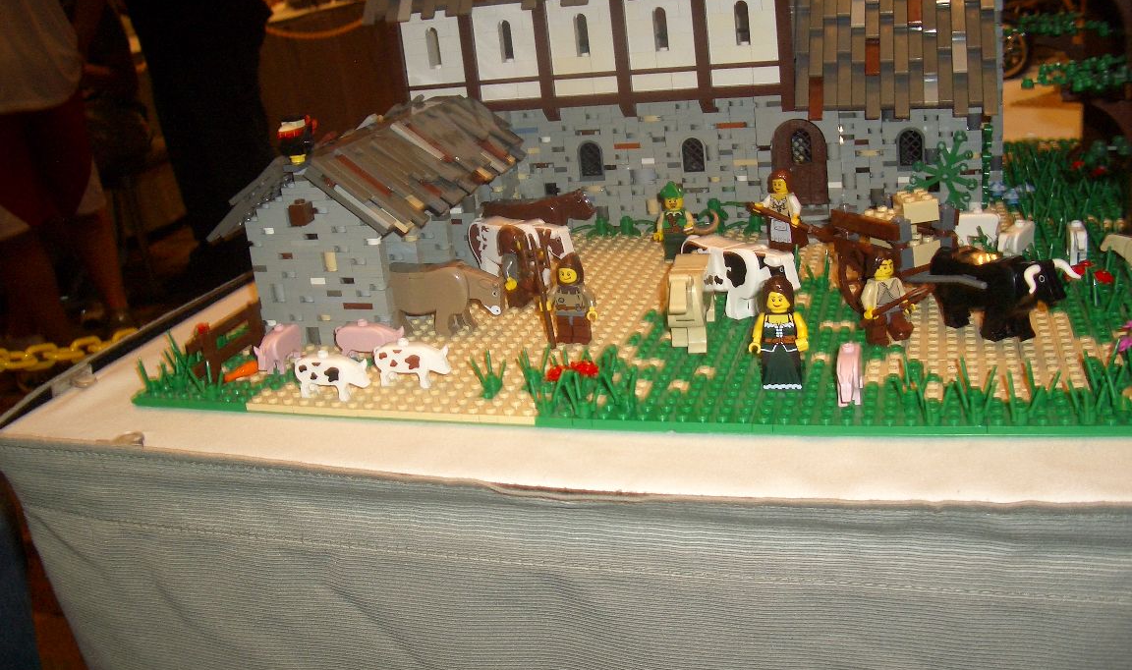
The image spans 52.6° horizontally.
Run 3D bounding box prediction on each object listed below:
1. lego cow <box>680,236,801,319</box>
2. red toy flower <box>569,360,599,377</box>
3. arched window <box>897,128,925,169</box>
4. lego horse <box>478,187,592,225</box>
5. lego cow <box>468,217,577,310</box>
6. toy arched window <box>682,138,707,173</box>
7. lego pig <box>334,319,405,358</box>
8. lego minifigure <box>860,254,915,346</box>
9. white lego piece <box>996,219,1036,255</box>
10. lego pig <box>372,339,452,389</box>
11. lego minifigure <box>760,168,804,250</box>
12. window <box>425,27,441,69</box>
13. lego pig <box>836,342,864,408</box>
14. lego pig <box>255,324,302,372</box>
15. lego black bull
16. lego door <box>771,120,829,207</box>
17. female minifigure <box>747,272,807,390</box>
[{"bbox_3d":[0.084,-0.026,0.550,0.018,0.034,0.066,-19,23,-31],"label":"lego cow"},{"bbox_3d":[0.007,0.014,0.467,0.012,0.006,0.009,0,21,18],"label":"red toy flower"},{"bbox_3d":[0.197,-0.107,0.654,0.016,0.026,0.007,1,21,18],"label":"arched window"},{"bbox_3d":[-0.016,-0.066,0.677,0.070,0.040,0.018,-1,21,14],"label":"lego horse"},{"bbox_3d":[-0.023,-0.046,0.629,0.060,0.035,0.015,9,25,34],"label":"lego cow"},{"bbox_3d":[0.077,-0.108,0.686,0.013,0.021,0.005,0,21,18],"label":"toy arched window"},{"bbox_3d":[-0.093,0.002,0.544,0.037,0.021,0.013,5,23,29],"label":"lego pig"},{"bbox_3d":[0.138,-0.015,0.490,0.023,0.042,0.018,-12,21,-15],"label":"lego minifigure"},{"bbox_3d":[0.229,-0.047,0.578,0.024,0.021,0.009,-23,26,-38],"label":"white lego piece"},{"bbox_3d":[-0.068,0.012,0.504,0.036,0.021,0.011,1,21,18],"label":"lego pig"},{"bbox_3d":[0.123,-0.070,0.643,0.024,0.044,0.018,13,28,43],"label":"lego minifigure"},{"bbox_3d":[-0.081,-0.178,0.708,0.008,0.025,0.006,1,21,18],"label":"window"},{"bbox_3d":[0.111,0.015,0.446,0.010,0.021,0.033,0,21,18],"label":"lego pig"},{"bbox_3d":[-0.135,0.006,0.538,0.010,0.021,0.033,-3,20,11],"label":"lego pig"},{"bbox_3d":[0.186,-0.018,0.497,0.032,0.037,0.070,-17,22,-26],"label":"lego black bull"},{"bbox_3d":[0.136,-0.100,0.667,0.032,0.051,0.006,0,21,18],"label":"lego door"},{"bbox_3d":[0.087,-0.001,0.461,0.024,0.045,0.017,0,21,18],"label":"female minifigure"}]

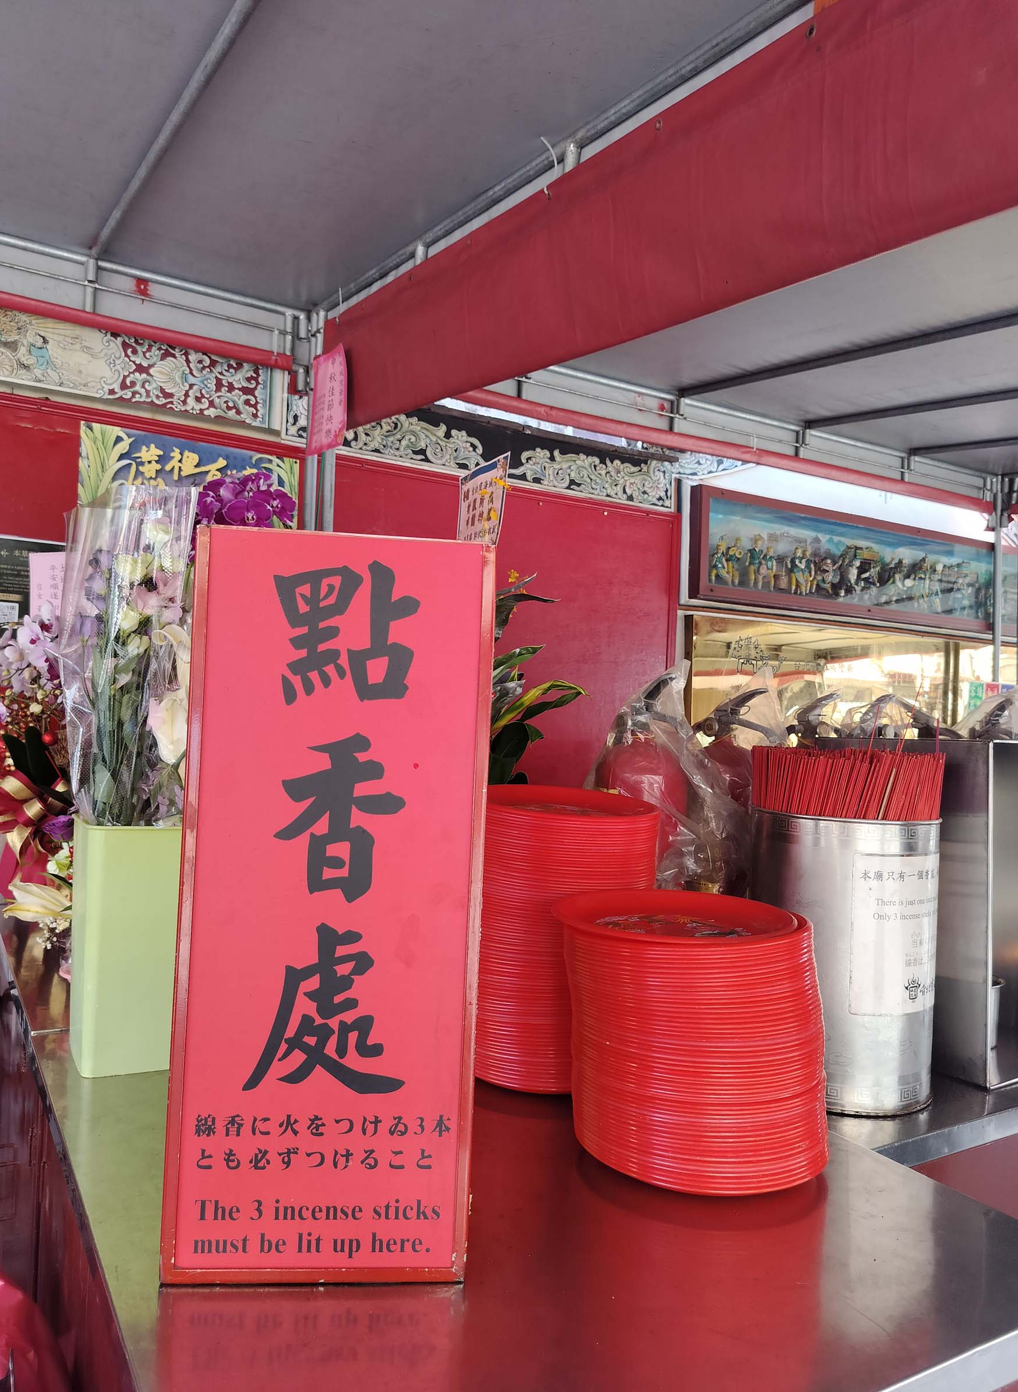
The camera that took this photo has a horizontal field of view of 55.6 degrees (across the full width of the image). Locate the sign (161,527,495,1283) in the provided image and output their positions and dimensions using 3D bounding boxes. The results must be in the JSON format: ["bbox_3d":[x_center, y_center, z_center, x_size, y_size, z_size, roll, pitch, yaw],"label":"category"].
[{"bbox_3d":[-0.140,0.164,0.767,0.232,0.578,0.030,2,-2,-4],"label":"sign"}]

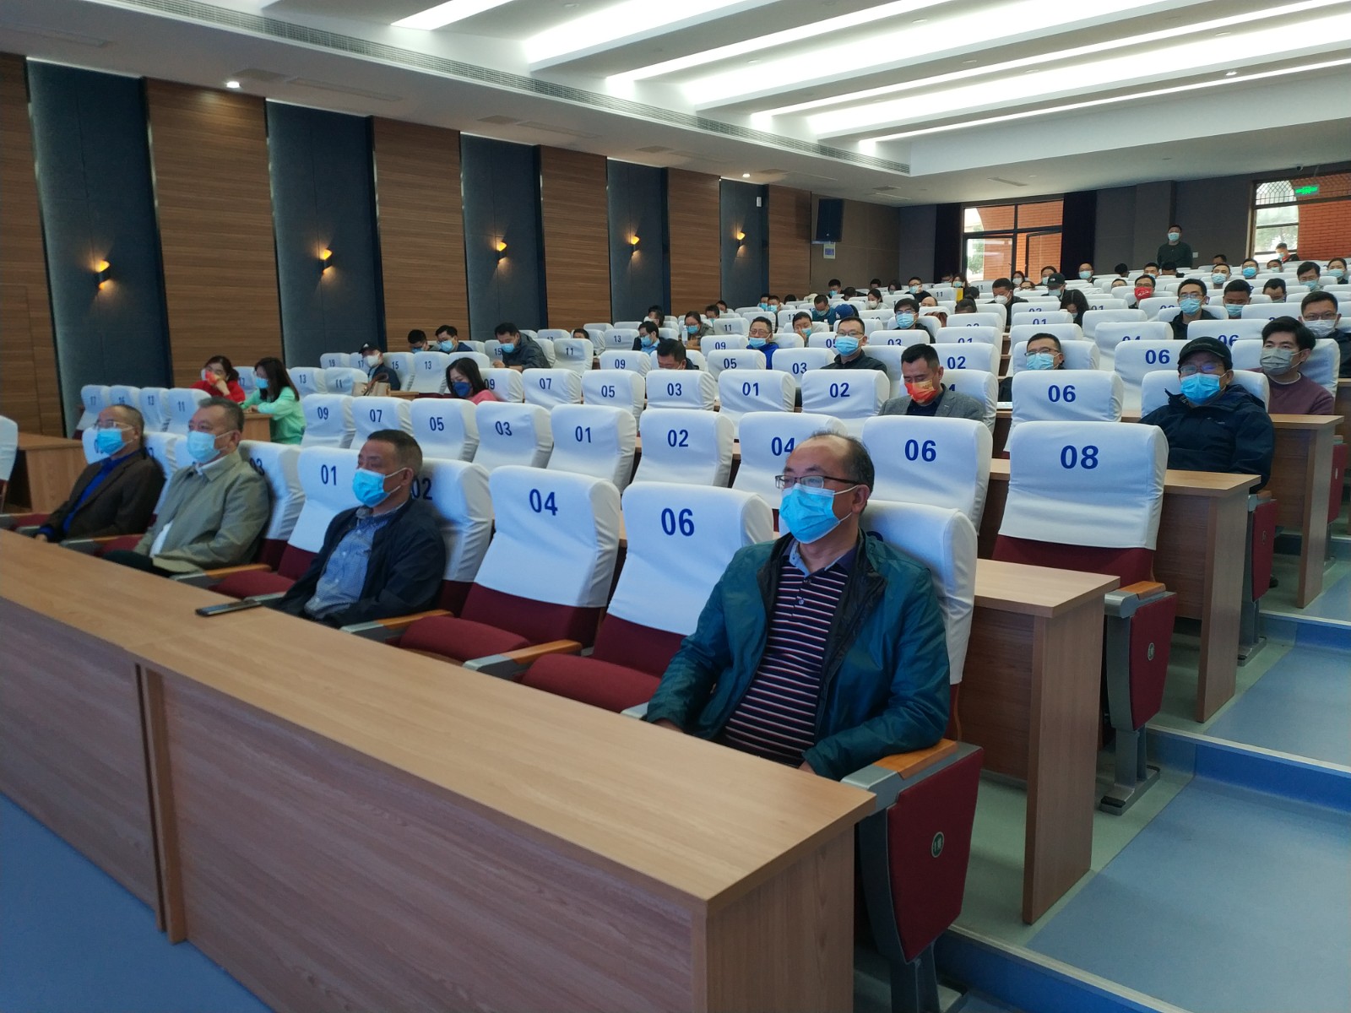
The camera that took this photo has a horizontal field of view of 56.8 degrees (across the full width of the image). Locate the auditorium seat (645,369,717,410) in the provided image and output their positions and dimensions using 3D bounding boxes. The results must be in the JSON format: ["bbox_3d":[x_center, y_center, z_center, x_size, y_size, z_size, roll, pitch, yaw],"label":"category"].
[{"bbox_3d":[-0.102,-0.238,7.122,0.590,1.030,0.630,7,12,42],"label":"auditorium seat"}]

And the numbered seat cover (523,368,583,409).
[{"bbox_3d":[-0.751,-0.628,7.616,0.484,0.403,0.208,7,12,41],"label":"numbered seat cover"}]

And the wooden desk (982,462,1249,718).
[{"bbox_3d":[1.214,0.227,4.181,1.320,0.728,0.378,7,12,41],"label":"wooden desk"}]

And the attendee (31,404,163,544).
[{"bbox_3d":[-2.745,0.135,5.835,0.570,1.190,0.800,7,11,44],"label":"attendee"}]

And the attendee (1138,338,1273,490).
[{"bbox_3d":[1.808,-0.032,4.478,0.556,1.149,0.749,7,12,41],"label":"attendee"}]

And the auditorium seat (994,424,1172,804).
[{"bbox_3d":[1.110,0.269,3.681,0.610,1.020,0.660,6,11,41],"label":"auditorium seat"}]

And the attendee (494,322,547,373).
[{"bbox_3d":[-1.596,-1.177,12.143,0.580,1.180,0.800,6,11,40],"label":"attendee"}]

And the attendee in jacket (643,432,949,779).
[{"bbox_3d":[0.220,0.459,2.708,0.600,1.210,0.780,5,10,38],"label":"attendee in jacket"}]

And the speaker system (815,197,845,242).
[{"bbox_3d":[2.434,-4.639,20.103,0.430,0.690,0.400,-2,21,-8],"label":"speaker system"}]

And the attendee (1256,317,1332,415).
[{"bbox_3d":[2.629,-0.273,5.524,0.536,1.133,0.728,7,12,41],"label":"attendee"}]

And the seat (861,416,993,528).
[{"bbox_3d":[0.679,0.222,3.988,0.551,1.005,0.655,7,12,41],"label":"seat"}]

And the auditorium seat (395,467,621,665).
[{"bbox_3d":[-0.557,0.429,3.714,0.620,1.050,0.680,6,11,42],"label":"auditorium seat"}]

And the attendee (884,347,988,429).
[{"bbox_3d":[1.034,-0.136,5.543,0.580,1.150,0.750,6,11,40],"label":"attendee"}]

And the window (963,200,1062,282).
[{"bbox_3d":[5.551,-4.280,20.610,1.900,1.500,0.120,6,11,42],"label":"window"}]

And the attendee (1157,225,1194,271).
[{"bbox_3d":[6.698,-2.924,16.798,0.500,1.680,0.340,4,10,34],"label":"attendee"}]

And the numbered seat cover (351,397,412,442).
[{"bbox_3d":[-1.580,-0.399,6.767,0.470,0.390,0.170,6,11,42],"label":"numbered seat cover"}]

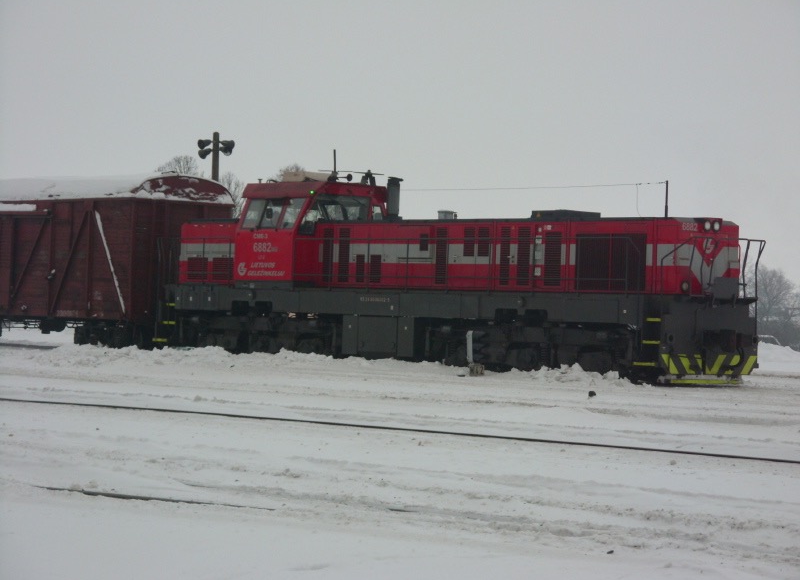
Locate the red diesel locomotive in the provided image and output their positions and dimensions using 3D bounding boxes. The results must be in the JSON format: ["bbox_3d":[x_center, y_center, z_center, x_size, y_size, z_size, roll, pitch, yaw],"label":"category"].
[{"bbox_3d":[0.795,-0.425,57.046,3.050,4.500,16.900,2,0,-41],"label":"red diesel locomotive"}]

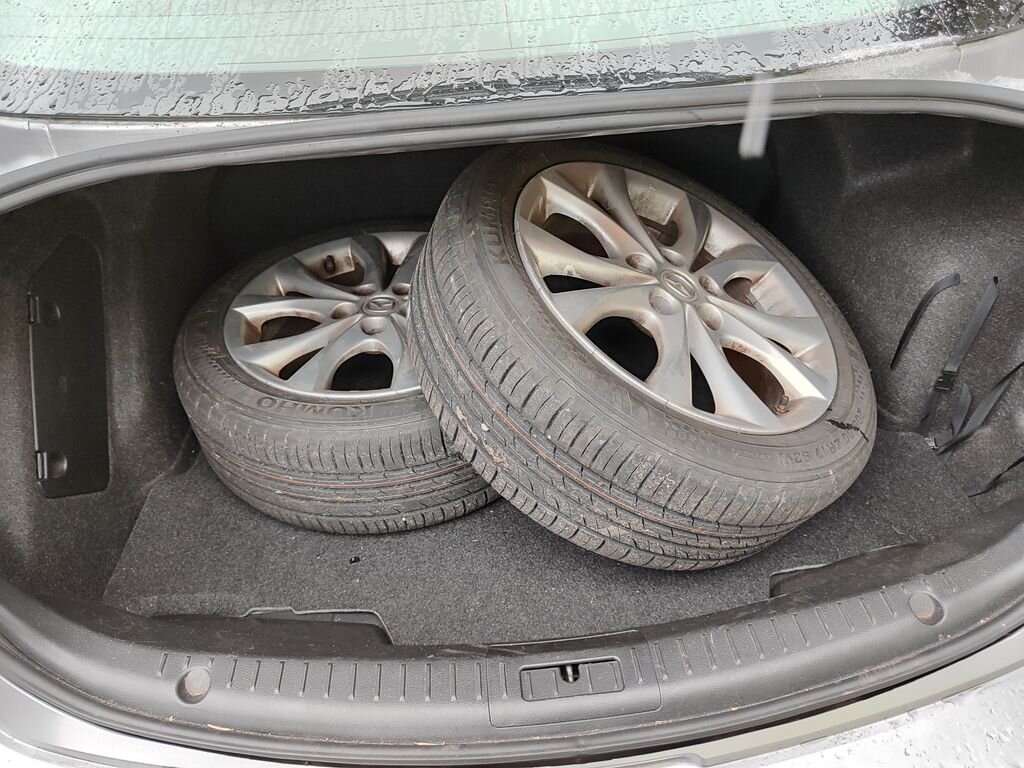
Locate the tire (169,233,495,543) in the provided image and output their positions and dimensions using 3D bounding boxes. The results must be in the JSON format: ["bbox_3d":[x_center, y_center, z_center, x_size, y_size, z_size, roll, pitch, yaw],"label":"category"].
[{"bbox_3d":[-0.207,-0.054,1.135,0.633,0.212,0.633,-3,40,0],"label":"tire"}]

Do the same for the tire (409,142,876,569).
[{"bbox_3d":[0.181,-0.072,0.940,0.633,0.212,0.633,33,44,0],"label":"tire"}]

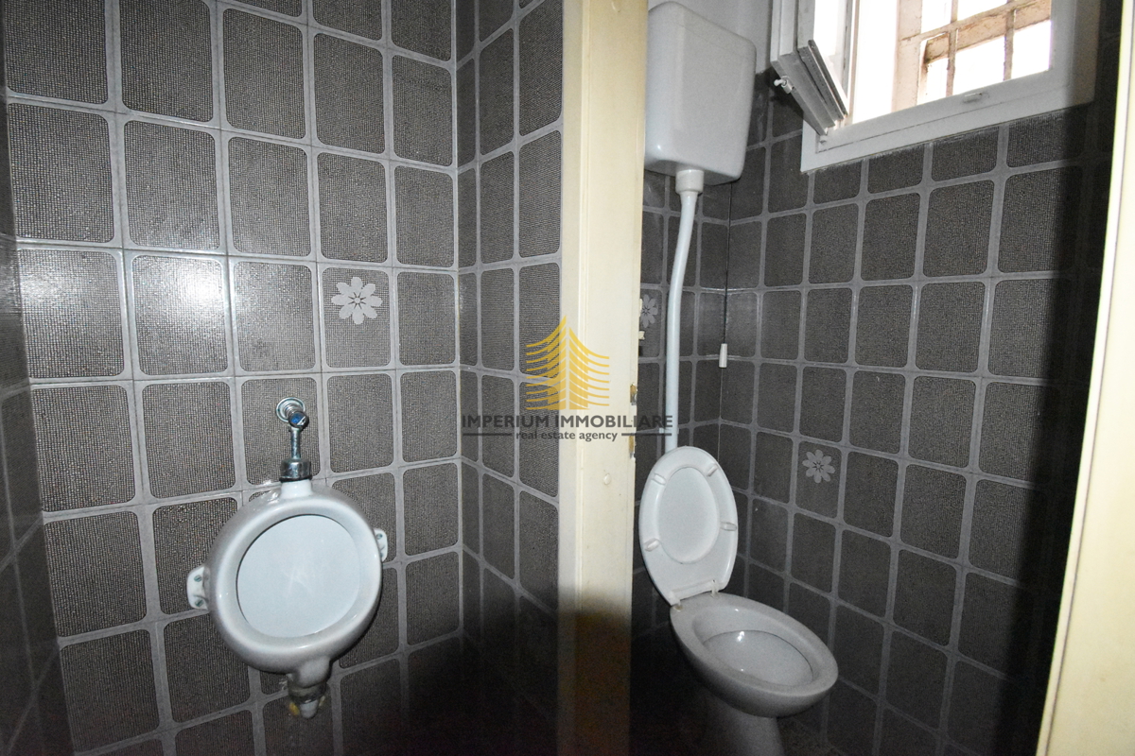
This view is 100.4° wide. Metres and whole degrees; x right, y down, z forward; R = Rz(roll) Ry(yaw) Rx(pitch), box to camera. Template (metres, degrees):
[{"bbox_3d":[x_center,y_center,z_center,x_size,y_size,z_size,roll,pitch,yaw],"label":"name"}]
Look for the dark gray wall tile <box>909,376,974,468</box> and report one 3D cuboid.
[{"bbox_3d":[0.915,0.102,1.157,0.010,0.212,0.127,-3,7,-33],"label":"dark gray wall tile"}]

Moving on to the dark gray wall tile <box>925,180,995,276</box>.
[{"bbox_3d":[0.899,-0.338,1.090,0.012,0.203,0.131,-3,7,-32],"label":"dark gray wall tile"}]

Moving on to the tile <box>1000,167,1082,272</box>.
[{"bbox_3d":[0.942,-0.312,0.946,0.010,0.195,0.116,-3,7,-33],"label":"tile"}]

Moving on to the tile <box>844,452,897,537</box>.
[{"bbox_3d":[0.789,0.303,1.236,0.010,0.201,0.120,-3,7,-33],"label":"tile"}]

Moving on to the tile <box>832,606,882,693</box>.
[{"bbox_3d":[0.827,0.767,1.347,0.010,0.211,0.131,-3,7,-33],"label":"tile"}]

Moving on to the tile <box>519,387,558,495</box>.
[{"bbox_3d":[-0.053,0.104,0.851,0.010,0.200,0.130,-4,8,-37],"label":"tile"}]

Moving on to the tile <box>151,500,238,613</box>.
[{"bbox_3d":[-0.672,0.319,0.867,0.119,0.194,0.010,-3,7,-31],"label":"tile"}]

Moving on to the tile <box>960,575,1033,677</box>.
[{"bbox_3d":[0.939,0.535,1.032,0.010,0.194,0.114,-4,7,-36],"label":"tile"}]

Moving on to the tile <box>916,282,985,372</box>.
[{"bbox_3d":[0.866,-0.116,1.069,0.010,0.194,0.114,-4,7,-36],"label":"tile"}]

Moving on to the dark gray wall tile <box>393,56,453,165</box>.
[{"bbox_3d":[-0.322,-0.584,1.045,0.131,0.211,0.010,-3,7,-31],"label":"dark gray wall tile"}]

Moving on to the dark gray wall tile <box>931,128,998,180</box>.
[{"bbox_3d":[0.874,-0.492,1.043,0.010,0.080,0.116,-3,7,-33],"label":"dark gray wall tile"}]

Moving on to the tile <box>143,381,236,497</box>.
[{"bbox_3d":[-0.671,0.105,0.844,0.120,0.197,0.010,-3,7,-31],"label":"tile"}]

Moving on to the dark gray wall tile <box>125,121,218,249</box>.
[{"bbox_3d":[-0.663,-0.320,0.797,0.120,0.194,0.010,-3,7,-30],"label":"dark gray wall tile"}]

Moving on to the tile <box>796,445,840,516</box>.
[{"bbox_3d":[0.740,0.299,1.399,0.012,0.203,0.131,-3,7,-32],"label":"tile"}]

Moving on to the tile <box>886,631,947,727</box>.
[{"bbox_3d":[0.860,0.739,1.169,0.010,0.184,0.118,-3,7,-33],"label":"tile"}]

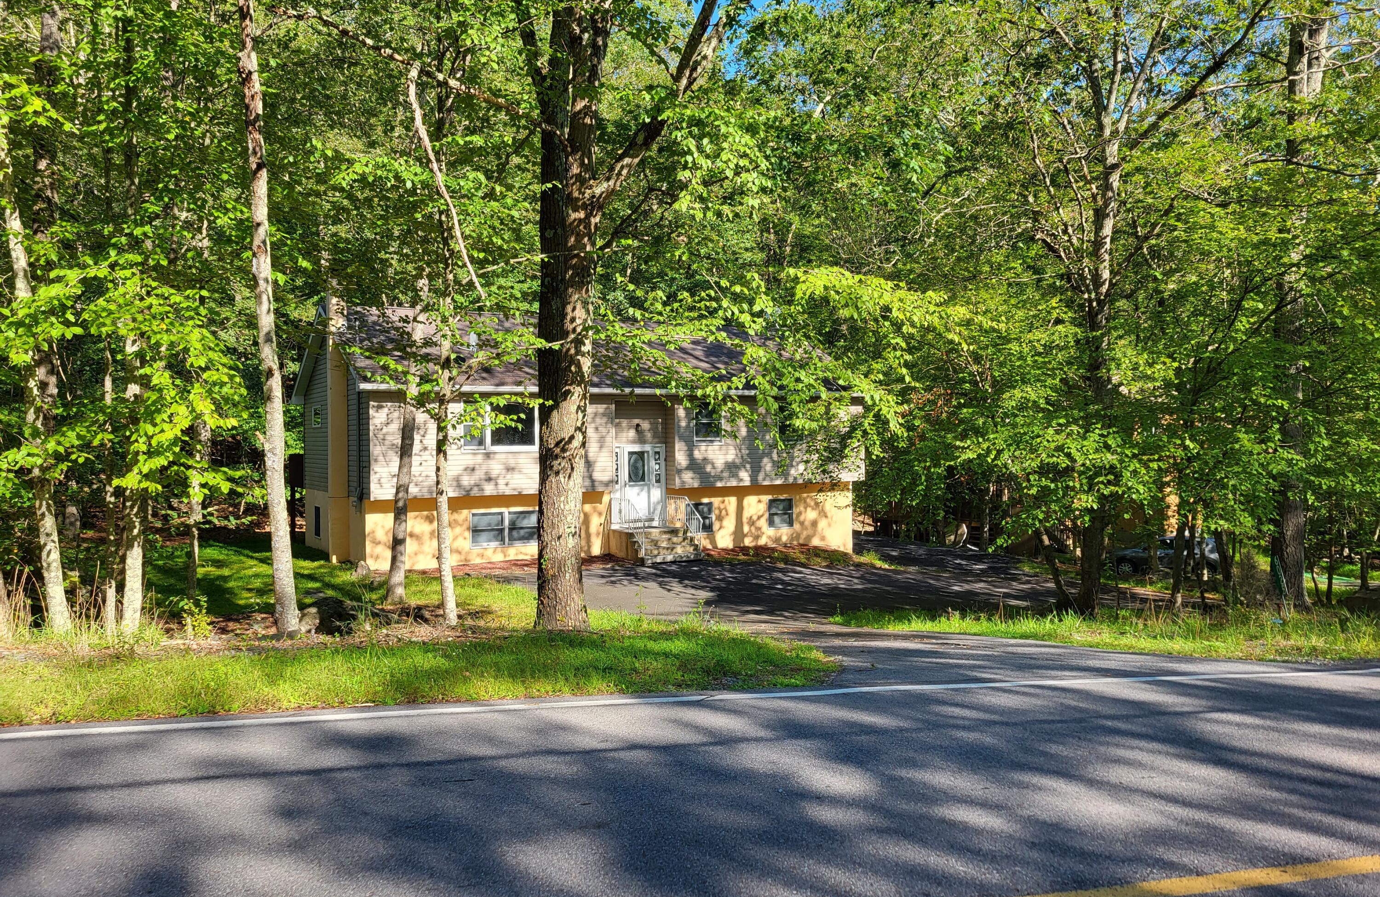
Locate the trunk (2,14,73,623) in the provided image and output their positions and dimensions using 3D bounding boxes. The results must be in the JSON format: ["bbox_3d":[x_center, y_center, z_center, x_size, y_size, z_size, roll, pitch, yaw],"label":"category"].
[{"bbox_3d":[-5.497,-1.092,8.750,0.480,5.306,0.400,-5,0,0],"label":"trunk"}]

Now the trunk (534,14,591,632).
[{"bbox_3d":[-1.160,-1.145,9.450,0.480,5.622,0.460,0,0,0],"label":"trunk"}]

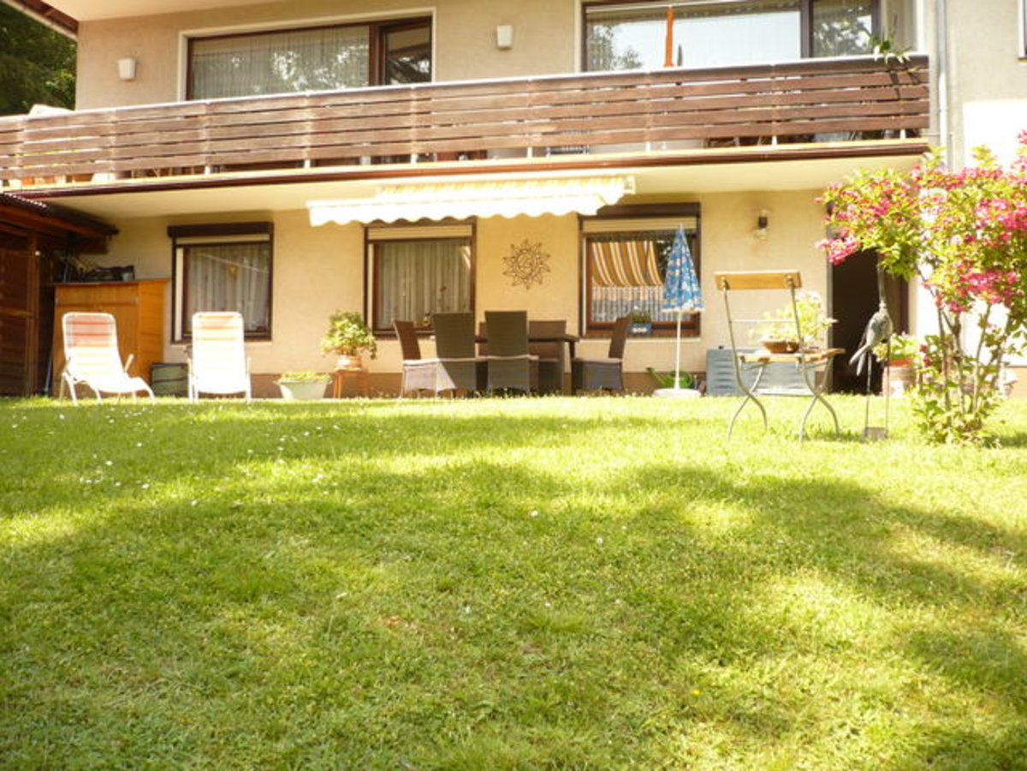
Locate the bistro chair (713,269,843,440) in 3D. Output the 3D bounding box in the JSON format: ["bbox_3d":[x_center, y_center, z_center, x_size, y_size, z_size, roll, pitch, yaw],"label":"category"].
[{"bbox_3d":[1.413,-0.150,5.445,0.470,0.875,0.560,3,4,44],"label":"bistro chair"}]

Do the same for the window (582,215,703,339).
[{"bbox_3d":[1.643,-1.454,13.466,1.541,1.665,0.150,0,-3,13],"label":"window"}]

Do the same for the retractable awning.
[{"bbox_3d":[-0.391,-2.078,11.484,3.149,0.849,2.145,0,-2,13],"label":"retractable awning"}]

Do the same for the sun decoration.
[{"bbox_3d":[0.176,-1.620,13.792,0.675,0.664,0.050,0,-3,13],"label":"sun decoration"}]

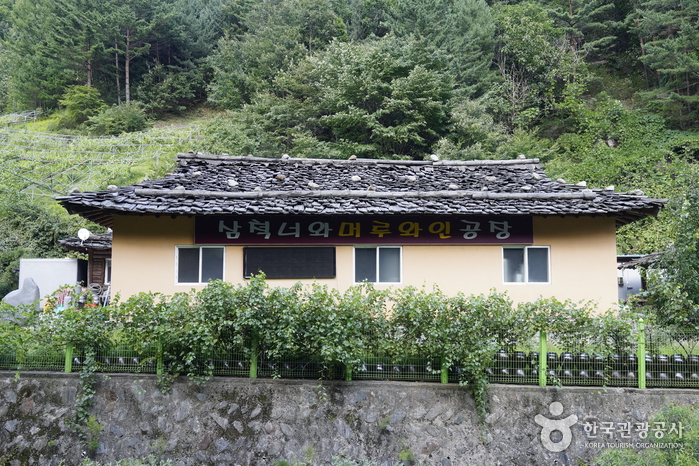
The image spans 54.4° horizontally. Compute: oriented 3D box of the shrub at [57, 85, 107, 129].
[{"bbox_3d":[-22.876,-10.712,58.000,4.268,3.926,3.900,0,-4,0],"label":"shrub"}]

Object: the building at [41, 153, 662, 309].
[{"bbox_3d":[0.350,0.143,21.543,16.000,5.100,7.300,0,-4,-2],"label":"building"}]

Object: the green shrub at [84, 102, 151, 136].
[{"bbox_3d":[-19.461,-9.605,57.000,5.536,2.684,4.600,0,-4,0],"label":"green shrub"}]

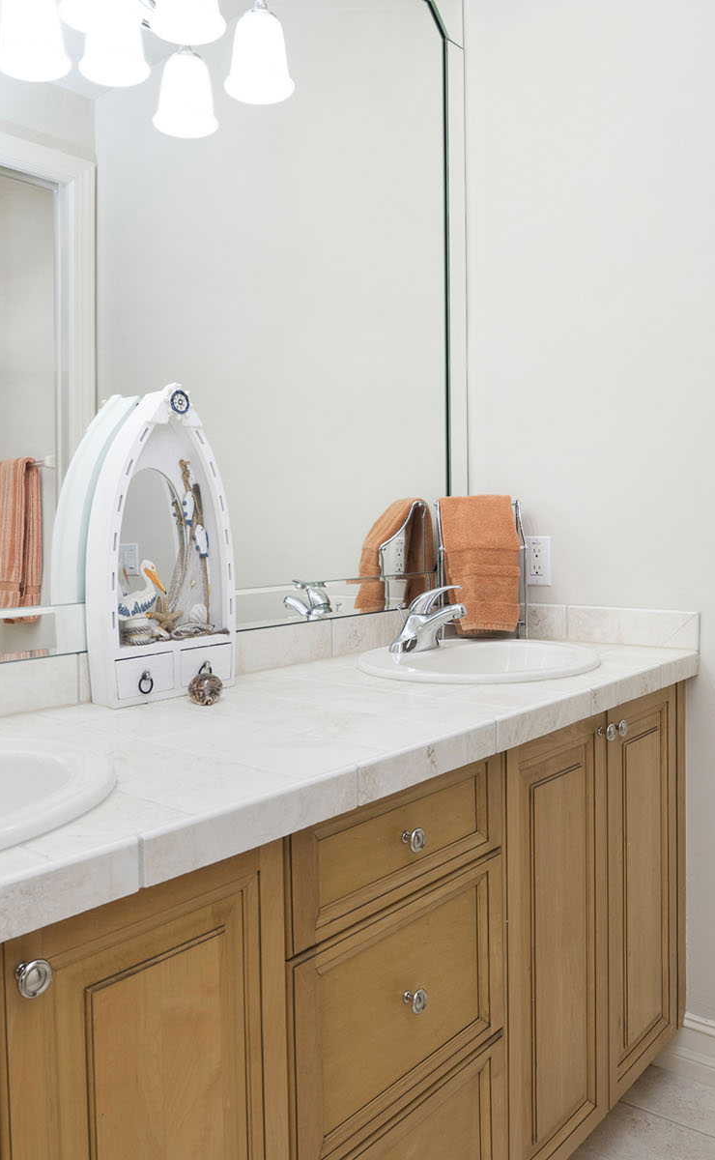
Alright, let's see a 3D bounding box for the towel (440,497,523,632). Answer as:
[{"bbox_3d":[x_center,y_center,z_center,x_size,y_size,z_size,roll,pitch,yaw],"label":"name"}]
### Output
[{"bbox_3d":[0.276,-0.037,1.545,0.168,0.310,0.150,-1,2,0],"label":"towel"}]

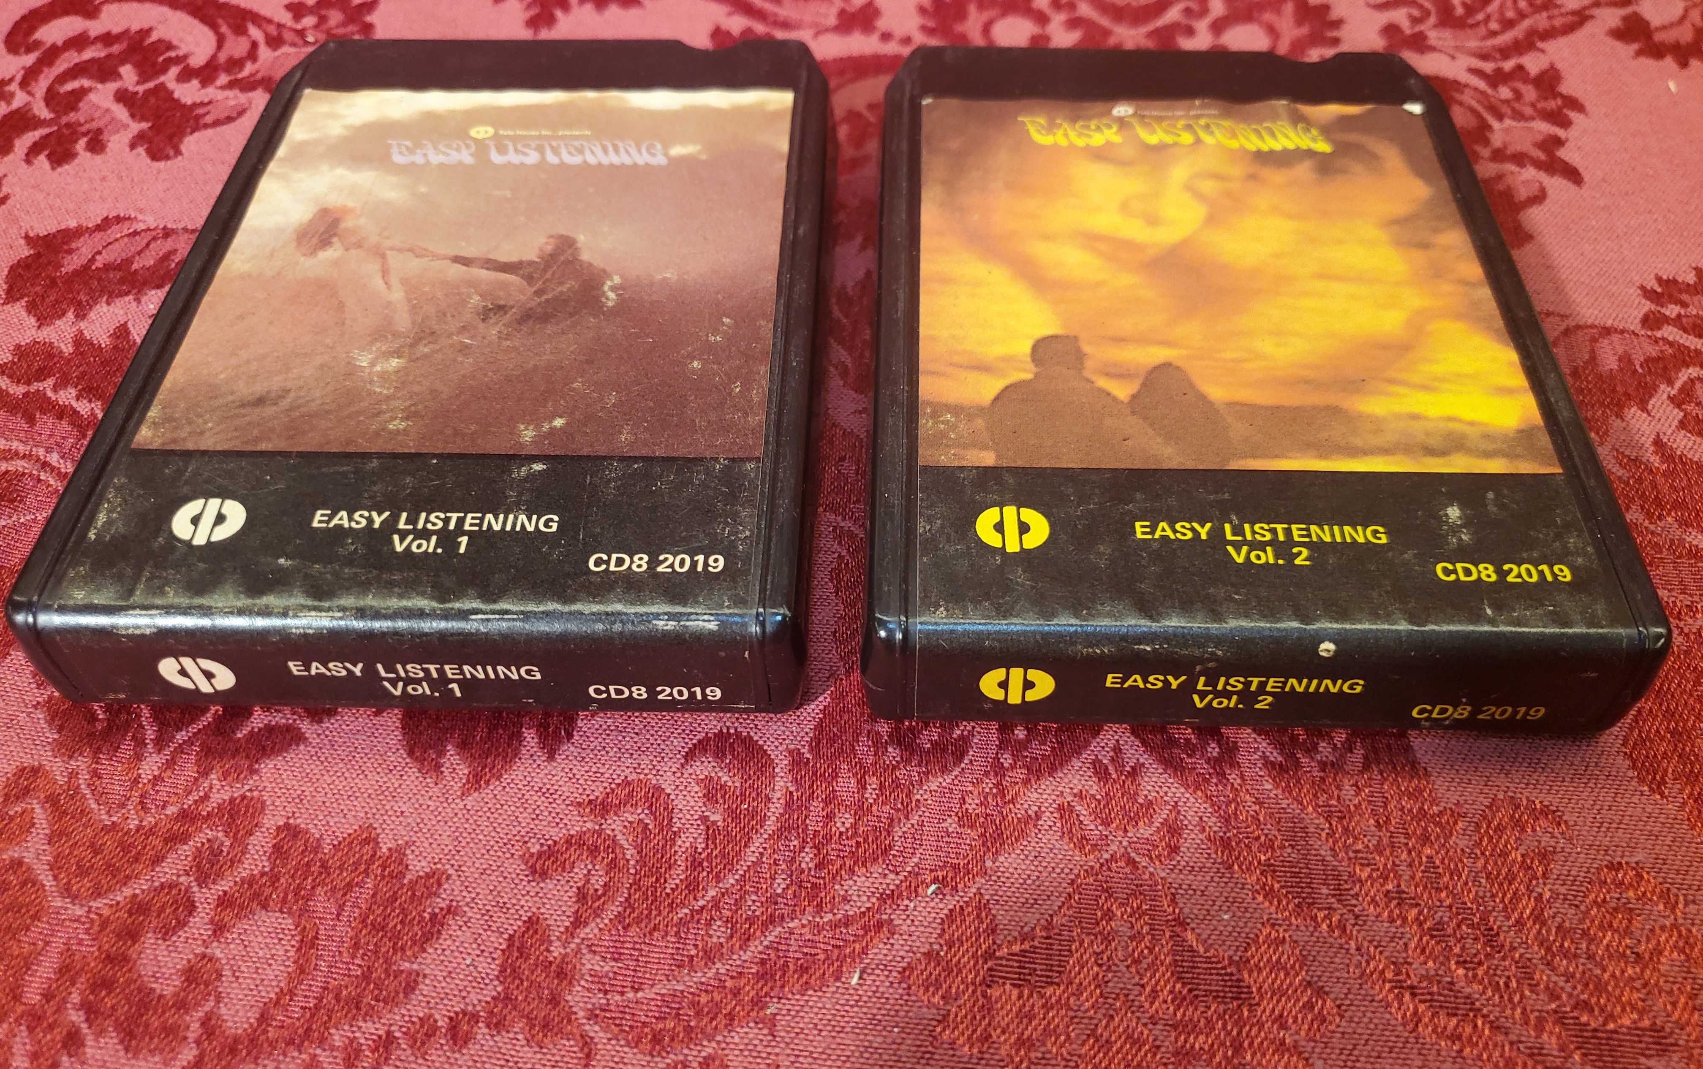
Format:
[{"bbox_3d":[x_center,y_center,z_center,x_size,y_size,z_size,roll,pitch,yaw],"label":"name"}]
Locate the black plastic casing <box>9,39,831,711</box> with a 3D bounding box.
[{"bbox_3d":[-0.056,-0.035,0.213,0.102,0.023,0.134,1,52,1],"label":"black plastic casing"}]

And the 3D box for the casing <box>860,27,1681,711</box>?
[{"bbox_3d":[0.055,-0.033,0.212,0.102,0.023,0.134,1,52,2],"label":"casing"}]

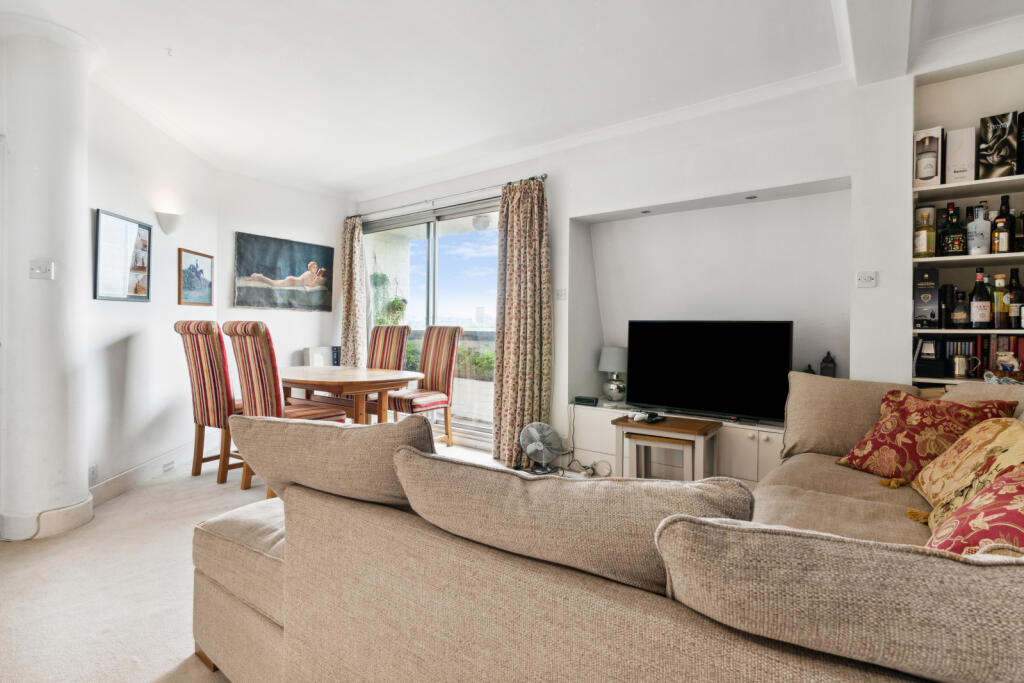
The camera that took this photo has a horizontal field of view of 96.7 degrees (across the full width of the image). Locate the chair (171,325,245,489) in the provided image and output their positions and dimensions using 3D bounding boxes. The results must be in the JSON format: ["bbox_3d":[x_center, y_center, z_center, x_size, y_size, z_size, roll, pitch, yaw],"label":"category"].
[{"bbox_3d":[-1.940,0.396,3.210,0.450,1.060,0.580,1,1,35],"label":"chair"}]

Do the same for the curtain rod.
[{"bbox_3d":[-0.685,-1.218,3.898,2.262,0.055,0.070,1,1,34],"label":"curtain rod"}]

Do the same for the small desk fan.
[{"bbox_3d":[0.205,0.751,3.200,0.290,0.350,0.210,1,1,22],"label":"small desk fan"}]

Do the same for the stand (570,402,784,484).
[{"bbox_3d":[1.207,0.693,3.042,1.600,0.470,0.500,1,1,34],"label":"stand"}]

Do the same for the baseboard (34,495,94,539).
[{"bbox_3d":[-2.265,0.885,2.325,0.080,0.130,0.270,1,1,22],"label":"baseboard"}]

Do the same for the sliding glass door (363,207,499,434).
[{"bbox_3d":[-0.792,-0.225,4.301,2.100,2.040,0.100,2,2,35],"label":"sliding glass door"}]

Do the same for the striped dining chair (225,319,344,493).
[{"bbox_3d":[-1.430,0.401,2.867,0.450,1.060,0.580,1,1,39],"label":"striped dining chair"}]

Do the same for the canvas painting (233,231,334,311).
[{"bbox_3d":[-2.110,-0.626,4.292,0.030,0.645,0.915,5,4,37],"label":"canvas painting"}]

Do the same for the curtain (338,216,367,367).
[{"bbox_3d":[-1.612,-0.184,4.684,0.380,2.140,0.130,2,2,35],"label":"curtain"}]

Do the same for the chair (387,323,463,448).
[{"bbox_3d":[-0.777,0.395,3.870,0.420,1.060,0.620,2,2,35],"label":"chair"}]

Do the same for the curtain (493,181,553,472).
[{"bbox_3d":[0.091,-0.136,3.483,0.460,2.130,0.140,2,2,35],"label":"curtain"}]

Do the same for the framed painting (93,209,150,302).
[{"bbox_3d":[-2.311,-0.486,2.717,0.025,0.500,0.435,2,1,-7],"label":"framed painting"}]

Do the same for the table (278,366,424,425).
[{"bbox_3d":[-1.360,0.569,3.340,1.470,0.710,0.880,1,1,33],"label":"table"}]

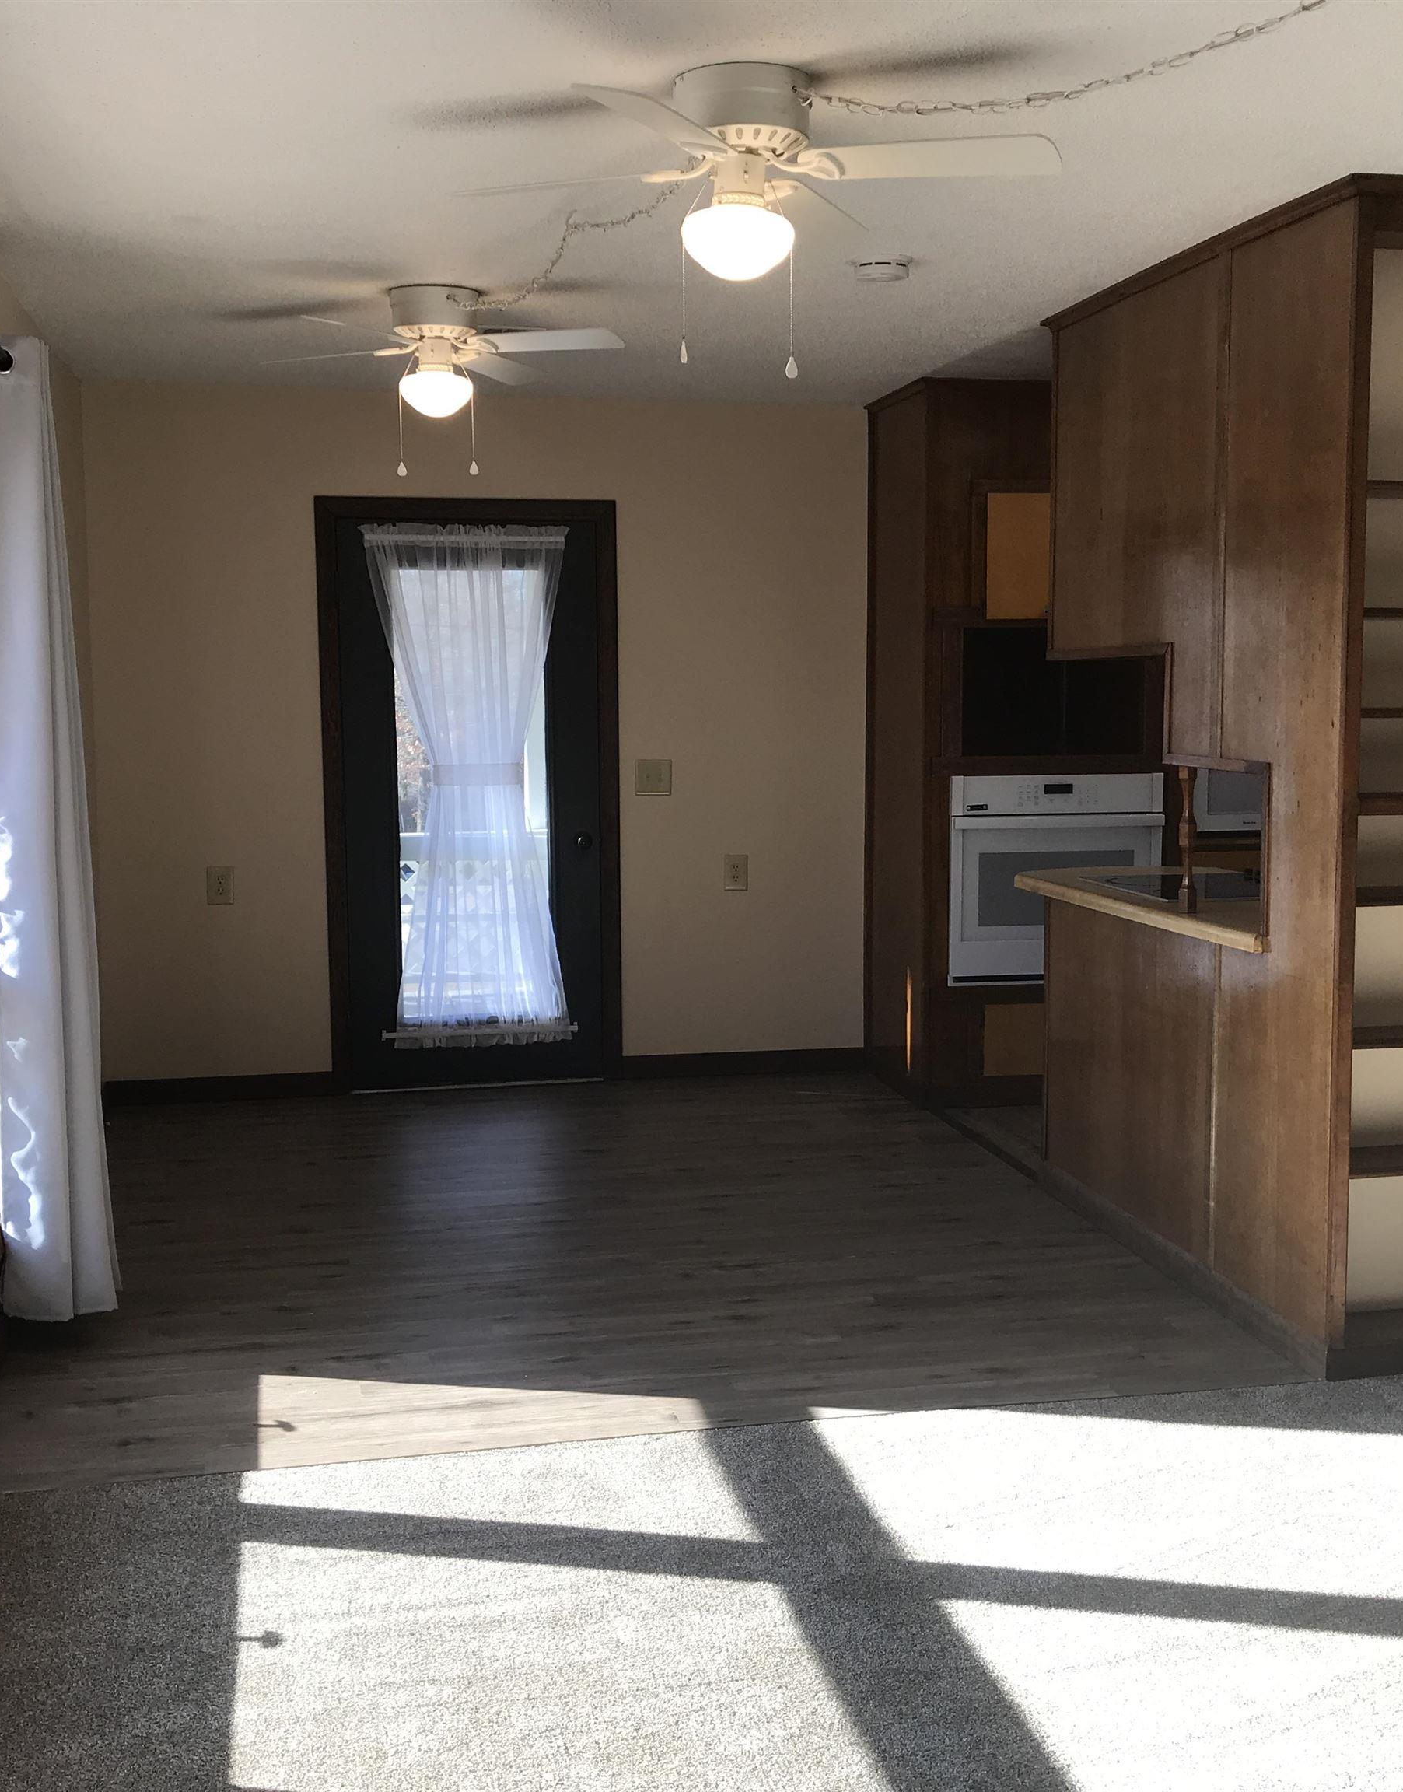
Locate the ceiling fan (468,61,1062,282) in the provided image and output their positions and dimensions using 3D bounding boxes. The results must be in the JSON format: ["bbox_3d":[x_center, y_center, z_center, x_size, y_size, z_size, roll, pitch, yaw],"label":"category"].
[{"bbox_3d":[0.069,-1.188,3.211,0.980,0.320,0.980,-2,6,-12],"label":"ceiling fan"}]

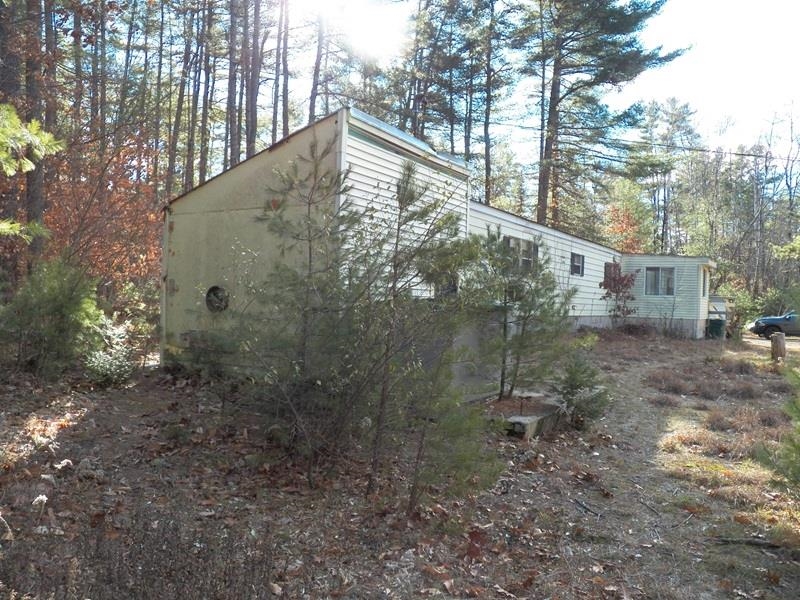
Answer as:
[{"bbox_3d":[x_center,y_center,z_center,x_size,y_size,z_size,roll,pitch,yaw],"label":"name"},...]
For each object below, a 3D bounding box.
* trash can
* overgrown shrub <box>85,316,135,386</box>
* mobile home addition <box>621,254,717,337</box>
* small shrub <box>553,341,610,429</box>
[{"bbox_3d":[12.377,1.119,25.201,0.620,0.760,0.620,2,0,32],"label":"trash can"},{"bbox_3d":[-4.635,0.826,10.402,0.840,1.130,0.840,2,0,-24],"label":"overgrown shrub"},{"bbox_3d":[10.913,-0.172,26.260,3.050,3.250,2.600,2,-1,33],"label":"mobile home addition"},{"bbox_3d":[2.459,1.143,8.702,0.780,1.170,0.780,2,0,16],"label":"small shrub"}]

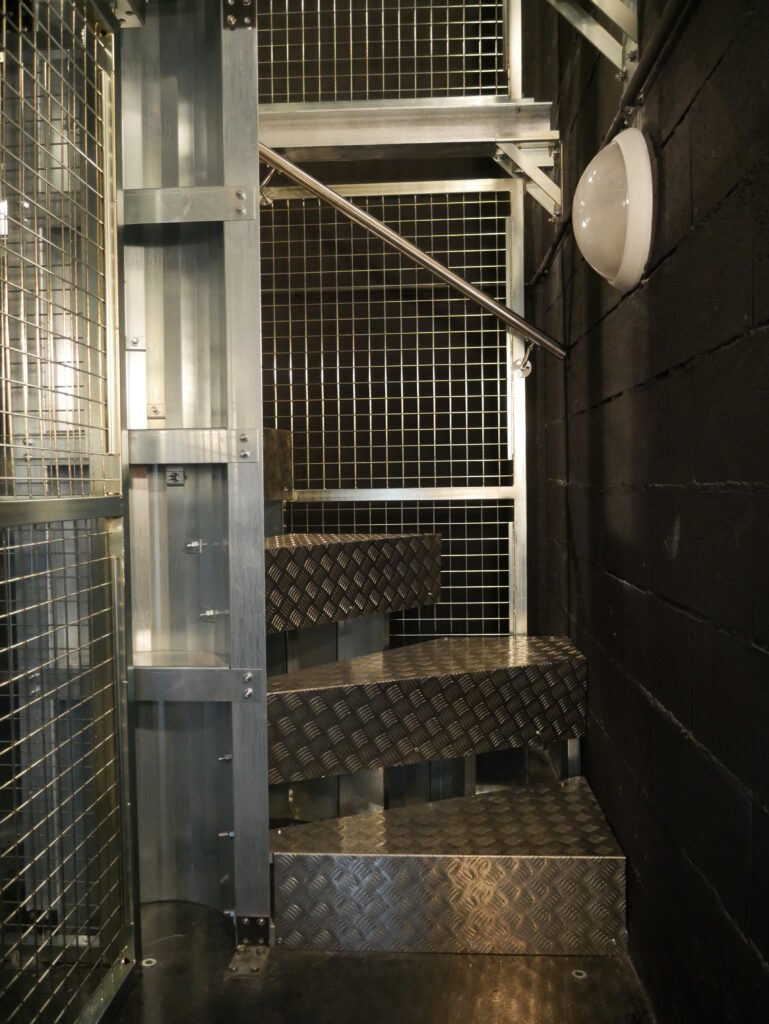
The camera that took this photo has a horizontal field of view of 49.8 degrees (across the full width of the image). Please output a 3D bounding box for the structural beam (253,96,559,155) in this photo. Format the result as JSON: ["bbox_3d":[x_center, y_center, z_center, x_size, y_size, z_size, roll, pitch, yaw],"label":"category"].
[{"bbox_3d":[0.058,-1.224,2.655,0.960,0.128,0.085,-1,2,3],"label":"structural beam"}]

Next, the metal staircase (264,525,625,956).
[{"bbox_3d":[0.124,0.500,2.174,0.838,0.852,0.825,-1,2,3],"label":"metal staircase"}]

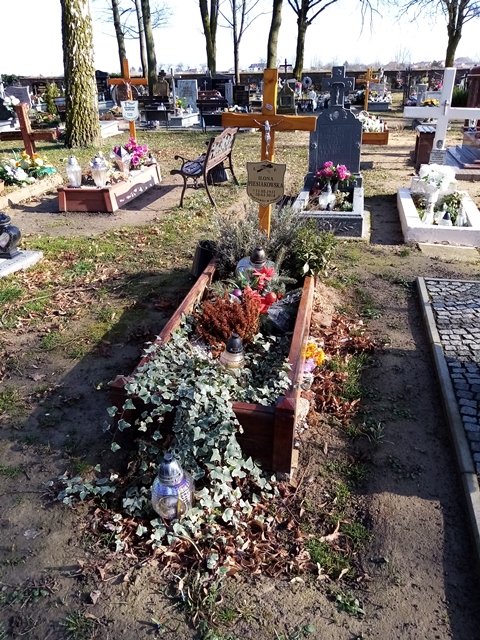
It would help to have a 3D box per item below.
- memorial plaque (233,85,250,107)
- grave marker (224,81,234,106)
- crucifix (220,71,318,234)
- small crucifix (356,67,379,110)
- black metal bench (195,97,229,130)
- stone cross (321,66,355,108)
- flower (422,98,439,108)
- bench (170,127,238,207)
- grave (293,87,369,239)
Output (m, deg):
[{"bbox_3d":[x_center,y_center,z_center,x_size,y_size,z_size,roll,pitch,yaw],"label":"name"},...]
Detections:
[{"bbox_3d":[0.062,-7.267,15.609,0.540,0.620,0.100,5,28,12],"label":"memorial plaque"},{"bbox_3d":[-0.334,-7.268,15.495,0.280,0.670,0.110,5,28,12],"label":"grave marker"},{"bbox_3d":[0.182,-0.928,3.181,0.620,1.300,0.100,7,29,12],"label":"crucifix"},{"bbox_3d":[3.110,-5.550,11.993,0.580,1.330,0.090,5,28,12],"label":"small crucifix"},{"bbox_3d":[-0.751,-5.777,13.622,0.920,0.820,0.500,5,28,12],"label":"black metal bench"},{"bbox_3d":[1.185,-2.804,5.784,0.400,0.430,0.100,5,28,12],"label":"stone cross"},{"bbox_3d":[5.776,-6.525,14.529,0.500,0.290,0.330,5,28,12],"label":"flower"},{"bbox_3d":[-0.461,-2.179,6.707,0.600,0.820,1.320,5,28,12],"label":"bench"},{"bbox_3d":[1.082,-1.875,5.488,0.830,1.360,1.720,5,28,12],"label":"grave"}]

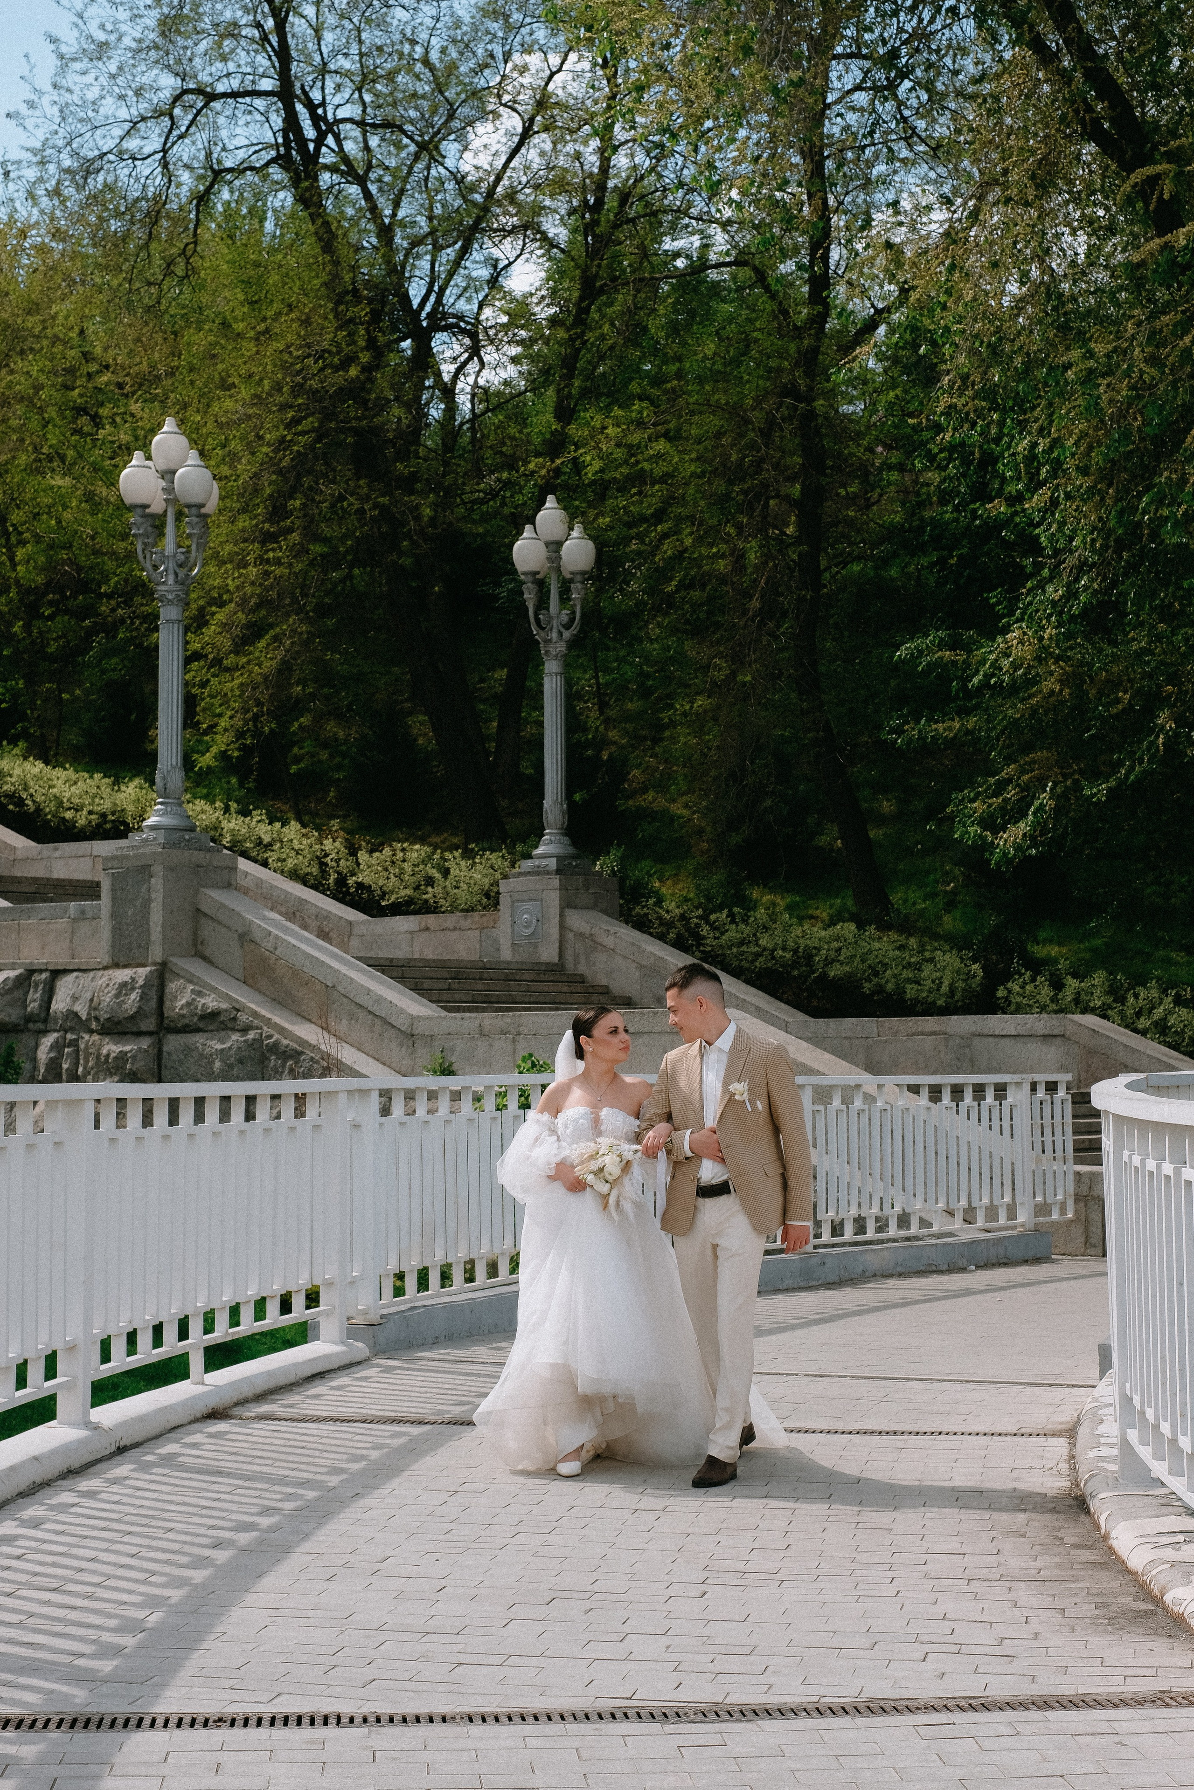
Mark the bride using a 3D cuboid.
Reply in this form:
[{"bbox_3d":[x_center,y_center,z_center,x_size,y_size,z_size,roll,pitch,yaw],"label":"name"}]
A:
[{"bbox_3d":[0.007,1.201,9.395,0.880,1.609,0.820,-1,-4,5],"label":"bride"}]

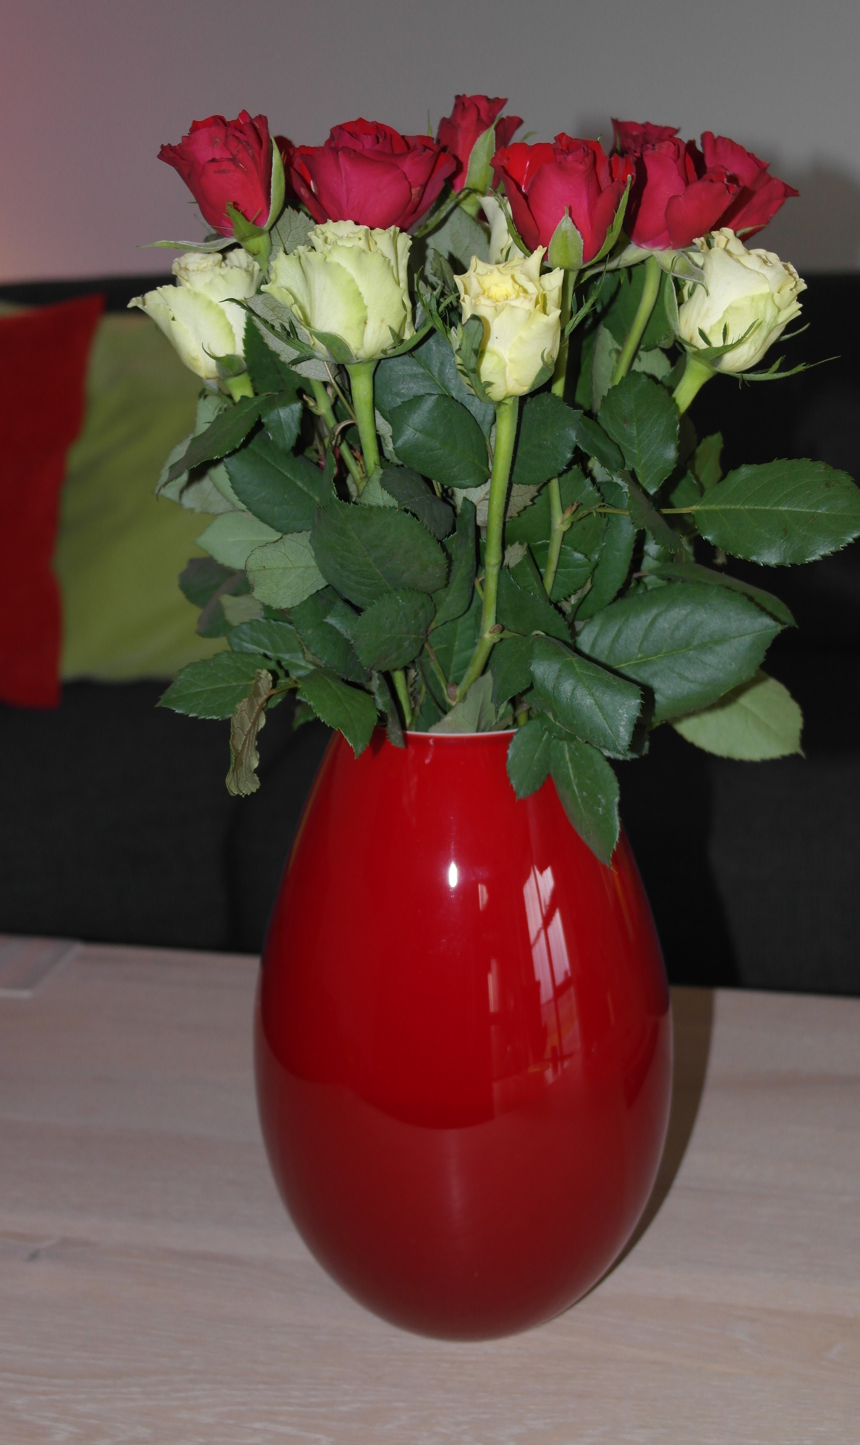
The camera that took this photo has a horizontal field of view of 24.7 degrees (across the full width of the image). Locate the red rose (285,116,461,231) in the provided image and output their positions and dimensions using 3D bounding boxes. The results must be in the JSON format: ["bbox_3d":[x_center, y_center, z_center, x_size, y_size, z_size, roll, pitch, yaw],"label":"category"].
[{"bbox_3d":[-0.021,-0.204,0.738,0.063,0.046,0.060,-1,13,0],"label":"red rose"}]

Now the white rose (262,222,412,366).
[{"bbox_3d":[-0.034,-0.160,0.730,0.051,0.050,0.051,-6,18,0],"label":"white rose"}]

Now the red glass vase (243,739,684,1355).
[{"bbox_3d":[0.014,0.126,0.829,0.176,0.265,0.176,-1,13,0],"label":"red glass vase"}]

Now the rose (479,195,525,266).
[{"bbox_3d":[0.032,-0.186,0.750,0.034,0.043,0.034,-1,13,0],"label":"rose"}]

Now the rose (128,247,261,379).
[{"bbox_3d":[-0.091,-0.159,0.765,0.050,0.050,0.047,-20,9,4],"label":"rose"}]

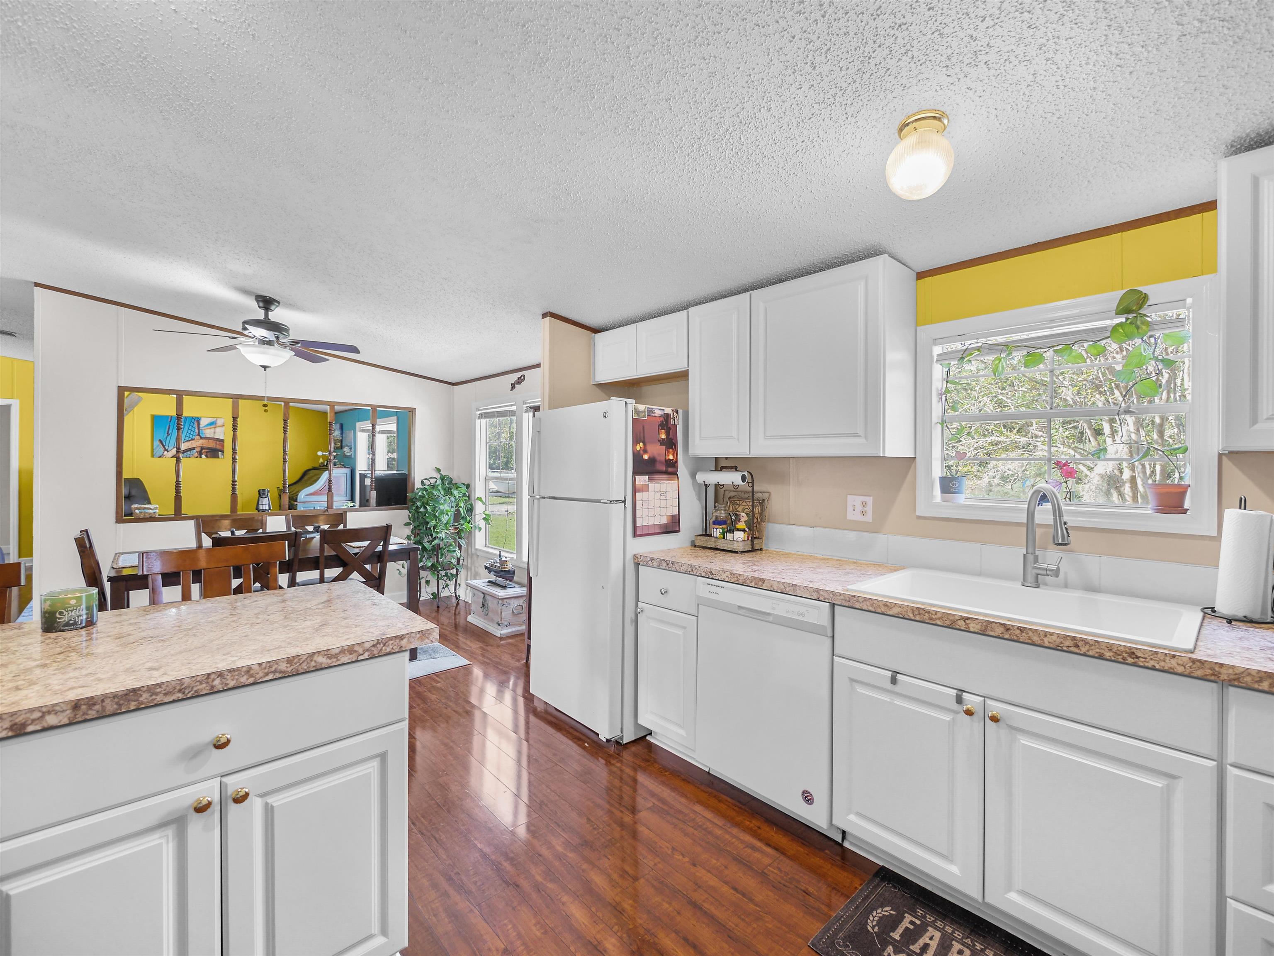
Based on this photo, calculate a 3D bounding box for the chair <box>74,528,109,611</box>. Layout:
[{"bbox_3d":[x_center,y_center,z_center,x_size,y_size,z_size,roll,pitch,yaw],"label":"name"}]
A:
[{"bbox_3d":[-2.982,0.784,3.123,0.540,0.940,0.450,-1,2,-42],"label":"chair"}]

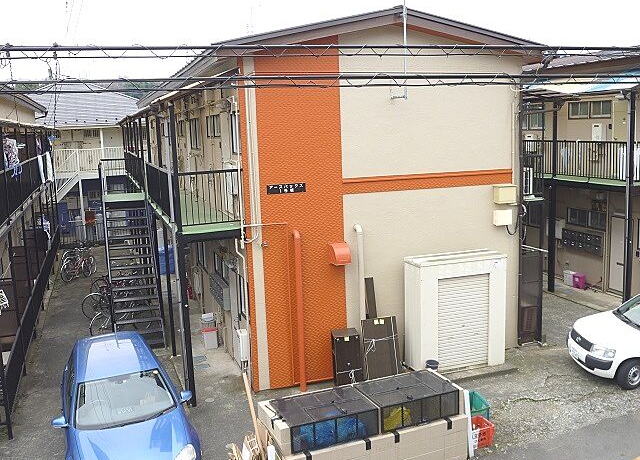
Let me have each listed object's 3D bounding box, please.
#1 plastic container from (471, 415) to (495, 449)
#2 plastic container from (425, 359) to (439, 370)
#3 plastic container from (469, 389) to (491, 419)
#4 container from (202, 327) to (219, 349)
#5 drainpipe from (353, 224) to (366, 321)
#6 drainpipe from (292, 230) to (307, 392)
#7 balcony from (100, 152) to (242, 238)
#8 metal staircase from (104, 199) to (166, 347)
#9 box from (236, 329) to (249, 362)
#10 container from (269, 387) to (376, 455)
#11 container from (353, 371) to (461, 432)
[{"bbox_3d":[2.440,3.205,10.498,0.480,0.320,0.380,-6,9,-22],"label":"plastic container"},{"bbox_3d":[2.030,2.554,12.063,0.240,0.270,0.240,-5,9,-18],"label":"plastic container"},{"bbox_3d":[2.336,2.854,10.462,0.450,0.330,0.620,-4,9,-13],"label":"plastic container"},{"bbox_3d":[-2.544,2.512,15.413,0.370,0.440,0.320,-5,9,-18],"label":"container"},{"bbox_3d":[0.756,1.320,12.288,0.105,2.920,0.200,-5,9,-18],"label":"drainpipe"},{"bbox_3d":[-0.382,1.433,11.908,0.105,2.890,0.200,-5,9,-18],"label":"drainpipe"},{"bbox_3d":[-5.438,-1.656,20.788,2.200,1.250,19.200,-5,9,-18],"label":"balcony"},{"bbox_3d":[-4.416,0.935,15.733,1.030,3.000,3.300,-5,9,-18],"label":"metal staircase"},{"bbox_3d":[-1.429,2.149,12.368,0.140,0.530,0.320,-5,9,-18],"label":"box"},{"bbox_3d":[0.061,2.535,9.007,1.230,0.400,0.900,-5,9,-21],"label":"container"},{"bbox_3d":[1.349,2.633,10.257,1.320,0.450,0.940,-6,9,-22],"label":"container"}]

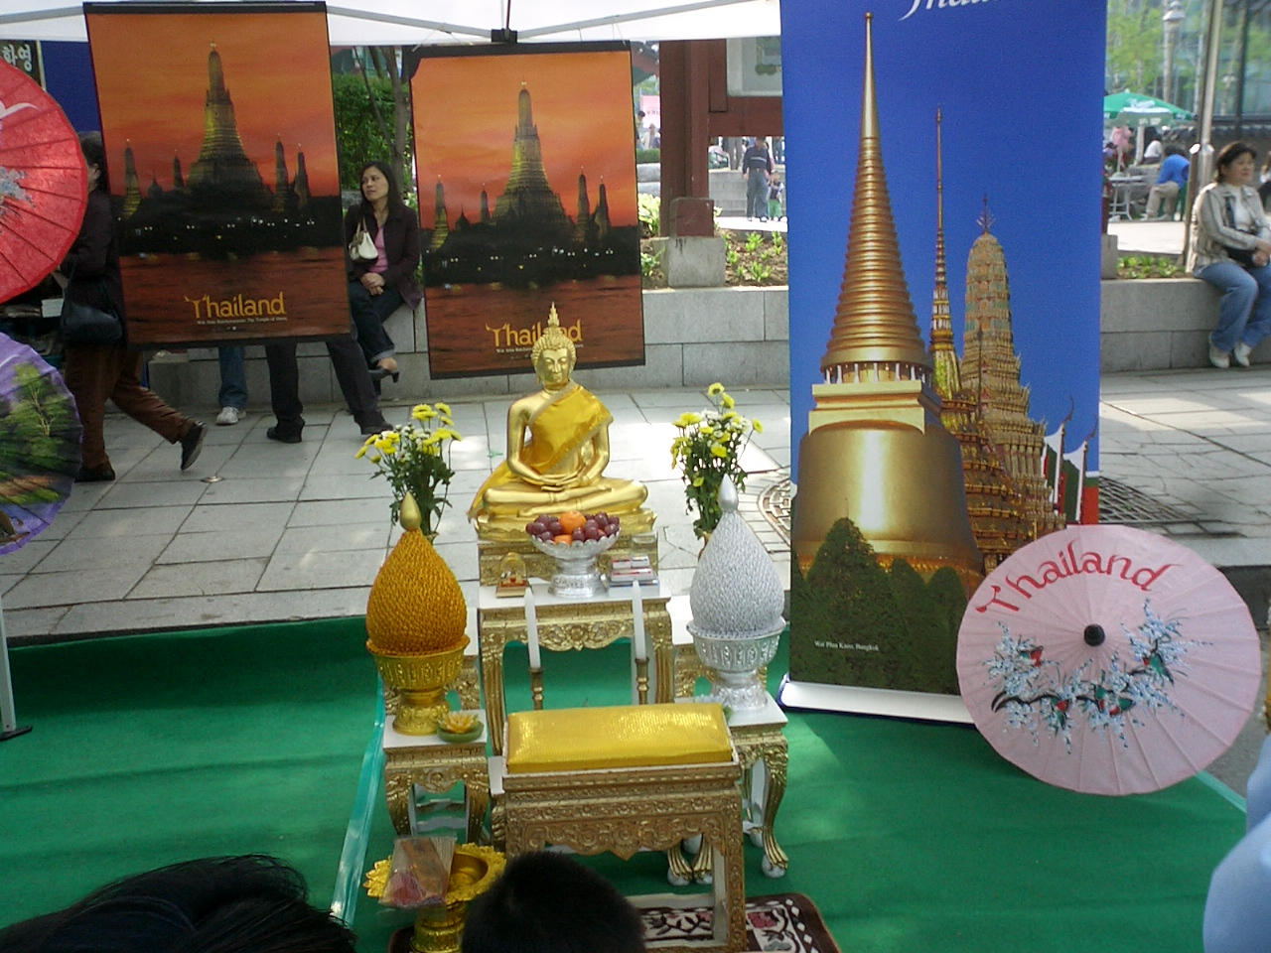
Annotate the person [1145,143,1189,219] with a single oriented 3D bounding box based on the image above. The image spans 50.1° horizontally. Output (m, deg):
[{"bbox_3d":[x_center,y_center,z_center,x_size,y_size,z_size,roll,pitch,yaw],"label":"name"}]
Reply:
[{"bbox_3d":[8.835,-4.906,22.562,0.630,1.200,0.480,-6,14,-18],"label":"person"}]

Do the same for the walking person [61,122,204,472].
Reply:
[{"bbox_3d":[-2.289,-0.768,6.142,0.620,1.560,0.500,-3,13,-8],"label":"walking person"}]

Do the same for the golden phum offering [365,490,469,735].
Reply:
[{"bbox_3d":[-0.485,0.303,3.002,0.229,0.537,0.229,-3,13,-4],"label":"golden phum offering"}]

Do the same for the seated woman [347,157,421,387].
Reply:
[{"bbox_3d":[-1.444,-1.151,7.816,0.500,1.300,0.680,0,13,4],"label":"seated woman"}]

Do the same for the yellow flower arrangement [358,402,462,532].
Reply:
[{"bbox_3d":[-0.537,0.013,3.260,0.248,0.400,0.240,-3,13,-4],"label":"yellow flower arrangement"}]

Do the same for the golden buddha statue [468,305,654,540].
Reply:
[{"bbox_3d":[-0.191,-0.145,3.308,0.450,0.550,0.260,-3,13,-8],"label":"golden buddha statue"}]

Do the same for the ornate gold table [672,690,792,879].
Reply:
[{"bbox_3d":[0.217,0.705,3.103,0.225,0.375,0.190,-3,13,-8],"label":"ornate gold table"}]

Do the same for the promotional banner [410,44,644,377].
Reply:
[{"bbox_3d":[-0.297,-0.746,3.830,0.612,0.905,0.020,-4,11,-8],"label":"promotional banner"}]

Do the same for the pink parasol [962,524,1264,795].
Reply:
[{"bbox_3d":[1.280,0.531,3.695,0.766,0.766,0.520,-16,-34,13],"label":"pink parasol"}]

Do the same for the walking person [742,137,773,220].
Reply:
[{"bbox_3d":[2.342,-5.758,26.005,0.570,1.700,0.380,-2,13,0],"label":"walking person"}]

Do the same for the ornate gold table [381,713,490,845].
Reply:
[{"bbox_3d":[-0.435,0.733,3.024,0.220,0.370,0.195,-3,13,-8],"label":"ornate gold table"}]

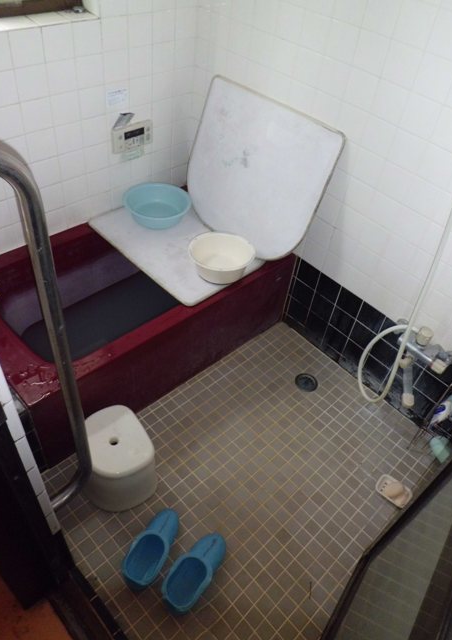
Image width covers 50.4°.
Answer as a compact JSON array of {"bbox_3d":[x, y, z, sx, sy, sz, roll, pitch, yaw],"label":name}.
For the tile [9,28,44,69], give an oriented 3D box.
[{"bbox_3d":[-0.634,-0.867,1.526,0.108,0.108,0.010,-32,58,-32],"label":"tile"}]

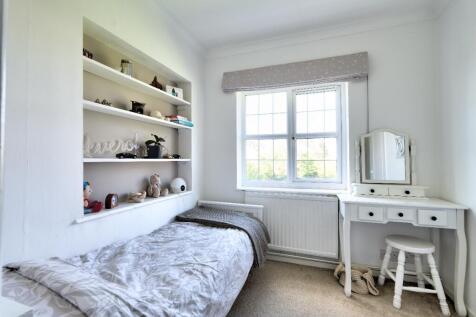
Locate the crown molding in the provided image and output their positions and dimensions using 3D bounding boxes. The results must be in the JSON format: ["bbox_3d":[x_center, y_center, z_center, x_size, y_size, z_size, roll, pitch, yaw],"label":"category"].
[{"bbox_3d":[0.641,-1.244,2.031,2.229,0.097,0.092,0,0,18],"label":"crown molding"}]

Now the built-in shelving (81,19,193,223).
[{"bbox_3d":[-0.791,-0.237,1.724,0.204,1.216,1.120,0,0,21],"label":"built-in shelving"}]

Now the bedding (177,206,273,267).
[{"bbox_3d":[-0.148,0.735,1.980,0.845,0.366,0.448,0,0,20],"label":"bedding"}]

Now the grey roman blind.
[{"bbox_3d":[0.521,-0.855,2.054,1.398,0.204,0.127,0,0,18],"label":"grey roman blind"}]

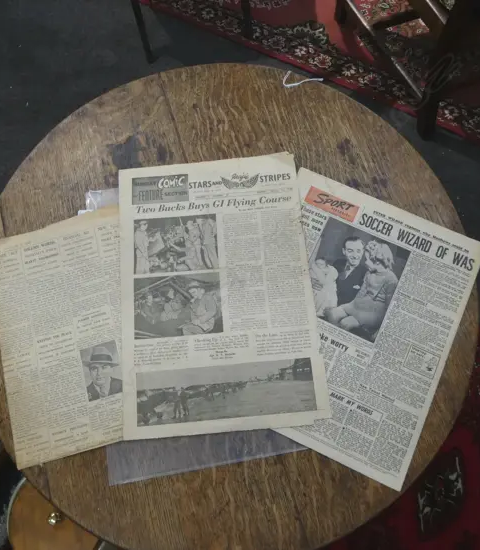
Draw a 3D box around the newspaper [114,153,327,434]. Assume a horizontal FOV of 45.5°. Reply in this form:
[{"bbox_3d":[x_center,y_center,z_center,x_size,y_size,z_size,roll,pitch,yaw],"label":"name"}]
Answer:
[{"bbox_3d":[-0.033,0.013,0.842,0.285,0.010,0.413,-5,71,-2],"label":"newspaper"}]

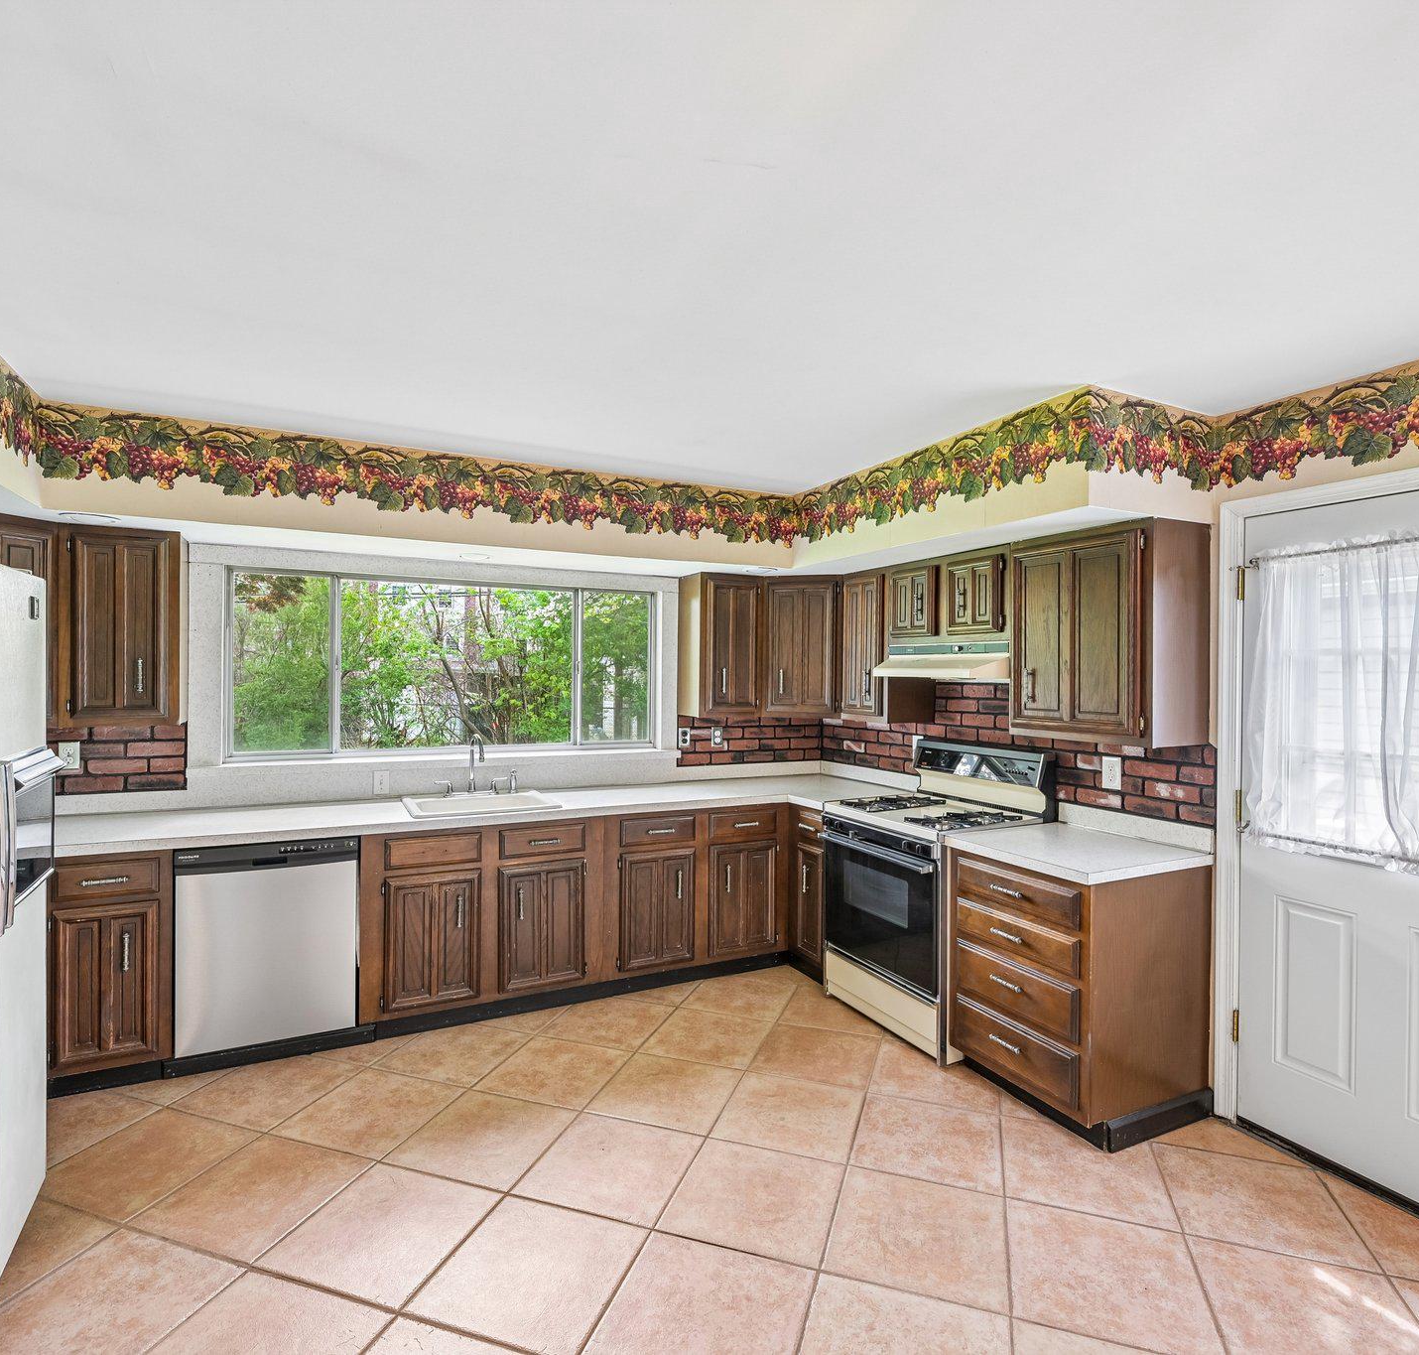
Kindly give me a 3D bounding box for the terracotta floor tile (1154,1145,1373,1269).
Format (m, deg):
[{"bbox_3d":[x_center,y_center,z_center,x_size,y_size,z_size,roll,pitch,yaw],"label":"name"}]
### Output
[{"bbox_3d":[1.583,1.521,2.293,0.452,0.010,0.452,0,0,19],"label":"terracotta floor tile"}]

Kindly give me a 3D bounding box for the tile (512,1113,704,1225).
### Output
[{"bbox_3d":[-0.298,1.522,2.464,0.457,0.010,0.457,0,0,19],"label":"tile"}]

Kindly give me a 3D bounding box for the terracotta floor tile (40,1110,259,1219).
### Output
[{"bbox_3d":[-1.741,1.502,2.450,0.452,0.010,0.452,0,0,19],"label":"terracotta floor tile"}]

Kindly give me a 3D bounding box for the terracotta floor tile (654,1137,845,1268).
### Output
[{"bbox_3d":[0.141,1.525,2.315,0.457,0.010,0.457,0,0,19],"label":"terracotta floor tile"}]

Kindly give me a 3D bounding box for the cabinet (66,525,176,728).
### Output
[{"bbox_3d":[-2.337,-0.191,3.189,0.385,0.765,0.325,0,0,-26],"label":"cabinet"}]

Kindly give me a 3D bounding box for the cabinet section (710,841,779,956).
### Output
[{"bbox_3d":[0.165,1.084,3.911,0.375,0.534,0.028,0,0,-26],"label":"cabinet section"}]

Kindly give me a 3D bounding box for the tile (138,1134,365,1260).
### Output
[{"bbox_3d":[-1.322,1.515,2.324,0.455,0.010,0.455,1,0,19],"label":"tile"}]

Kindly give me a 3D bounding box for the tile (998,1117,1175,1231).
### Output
[{"bbox_3d":[1.163,1.538,2.465,0.455,0.010,0.455,1,0,19],"label":"tile"}]

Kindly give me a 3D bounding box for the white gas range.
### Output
[{"bbox_3d":[0.987,0.921,3.543,0.670,1.205,0.765,0,0,-26],"label":"white gas range"}]

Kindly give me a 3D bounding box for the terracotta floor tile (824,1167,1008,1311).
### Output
[{"bbox_3d":[0.570,1.516,2.152,0.452,0.010,0.452,0,0,19],"label":"terracotta floor tile"}]

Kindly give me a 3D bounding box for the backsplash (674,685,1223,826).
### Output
[{"bbox_3d":[0.816,0.271,3.659,0.990,0.496,2.415,1,0,-27],"label":"backsplash"}]

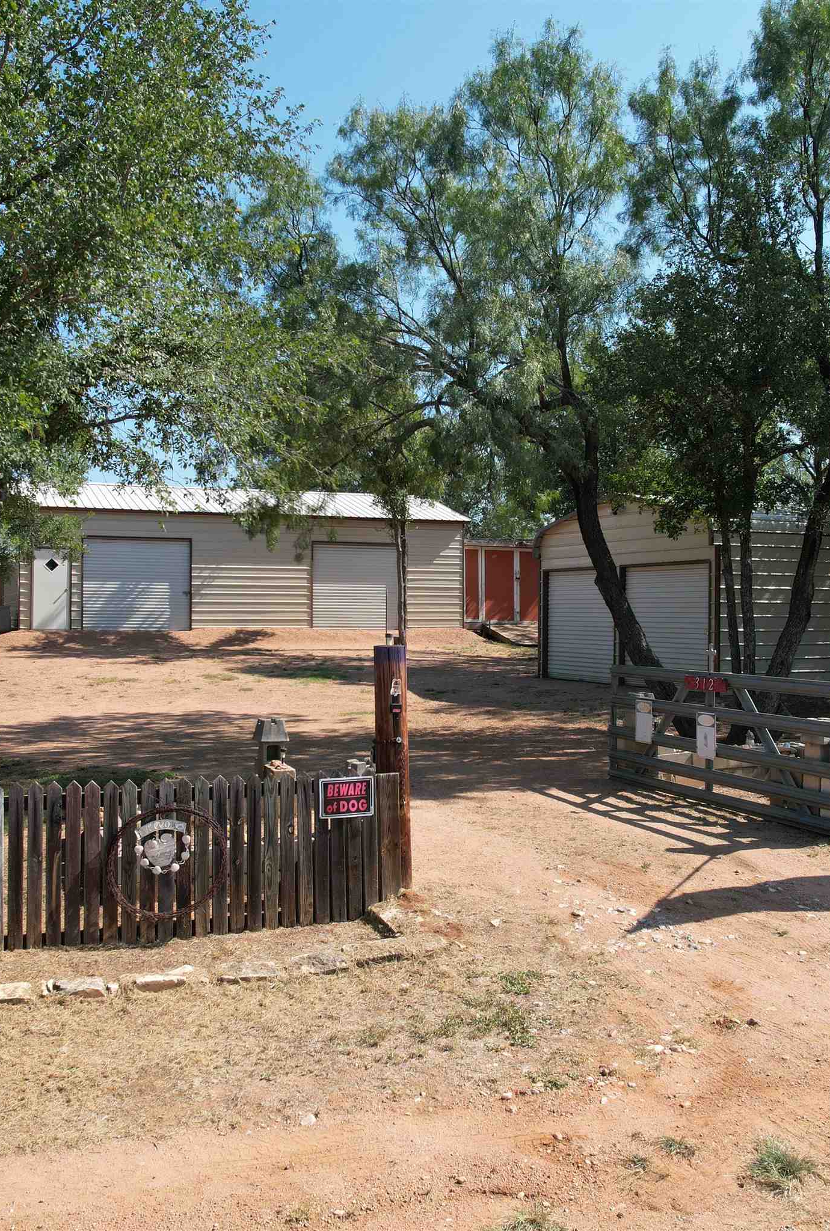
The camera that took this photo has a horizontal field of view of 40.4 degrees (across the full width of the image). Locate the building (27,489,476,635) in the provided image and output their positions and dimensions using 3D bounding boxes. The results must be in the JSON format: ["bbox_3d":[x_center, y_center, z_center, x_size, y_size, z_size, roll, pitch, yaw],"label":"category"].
[{"bbox_3d":[-5.620,-1.740,33.950,12.250,4.200,7.400,0,0,-22],"label":"building"}]

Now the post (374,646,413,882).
[{"bbox_3d":[-0.147,1.035,7.660,0.210,1.680,0.210,-1,0,-17],"label":"post"}]

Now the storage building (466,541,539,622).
[{"bbox_3d":[2.600,-1.090,35.600,3.700,2.620,3.000,0,0,-22],"label":"storage building"}]

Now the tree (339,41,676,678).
[{"bbox_3d":[1.150,-3.050,14.700,4.600,9.200,4.600,0,0,0],"label":"tree"}]

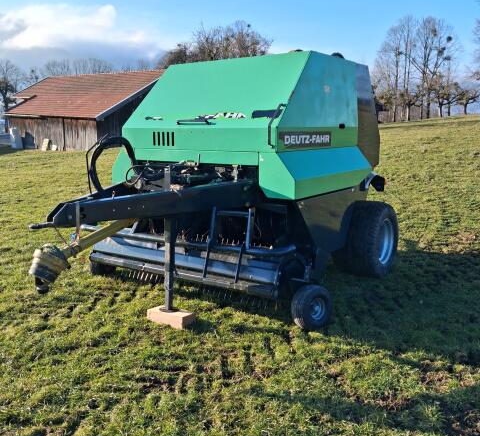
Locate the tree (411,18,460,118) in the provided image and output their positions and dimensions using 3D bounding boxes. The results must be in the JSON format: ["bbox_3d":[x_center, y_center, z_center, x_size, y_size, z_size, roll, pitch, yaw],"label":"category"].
[{"bbox_3d":[25.439,-19.092,63.912,5.990,12.720,5.690,0,10,0],"label":"tree"}]

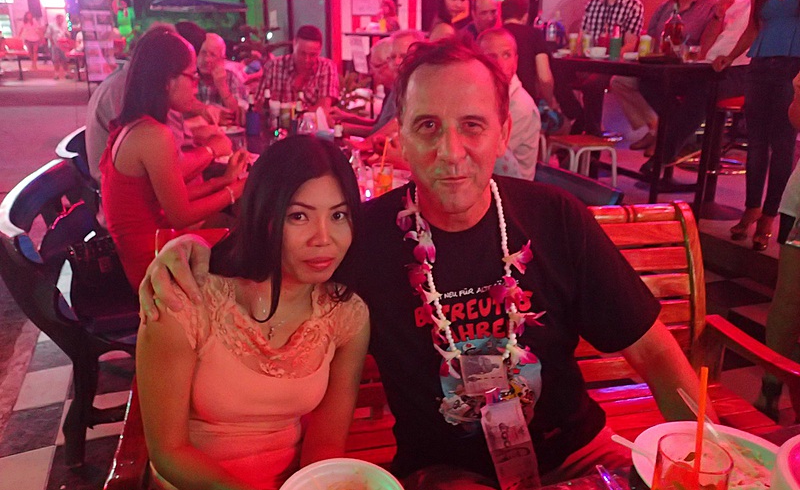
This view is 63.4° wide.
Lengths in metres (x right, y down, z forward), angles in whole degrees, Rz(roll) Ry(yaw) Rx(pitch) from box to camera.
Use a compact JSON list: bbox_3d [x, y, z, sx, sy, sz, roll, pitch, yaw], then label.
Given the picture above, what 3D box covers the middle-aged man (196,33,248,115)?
[{"bbox_3d":[-0.963,-0.557,3.739,0.500,1.280,0.750,-7,20,-17],"label":"middle-aged man"}]

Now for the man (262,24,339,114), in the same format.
[{"bbox_3d":[-0.463,-0.577,3.736,0.520,1.300,0.780,-5,20,-11],"label":"man"}]

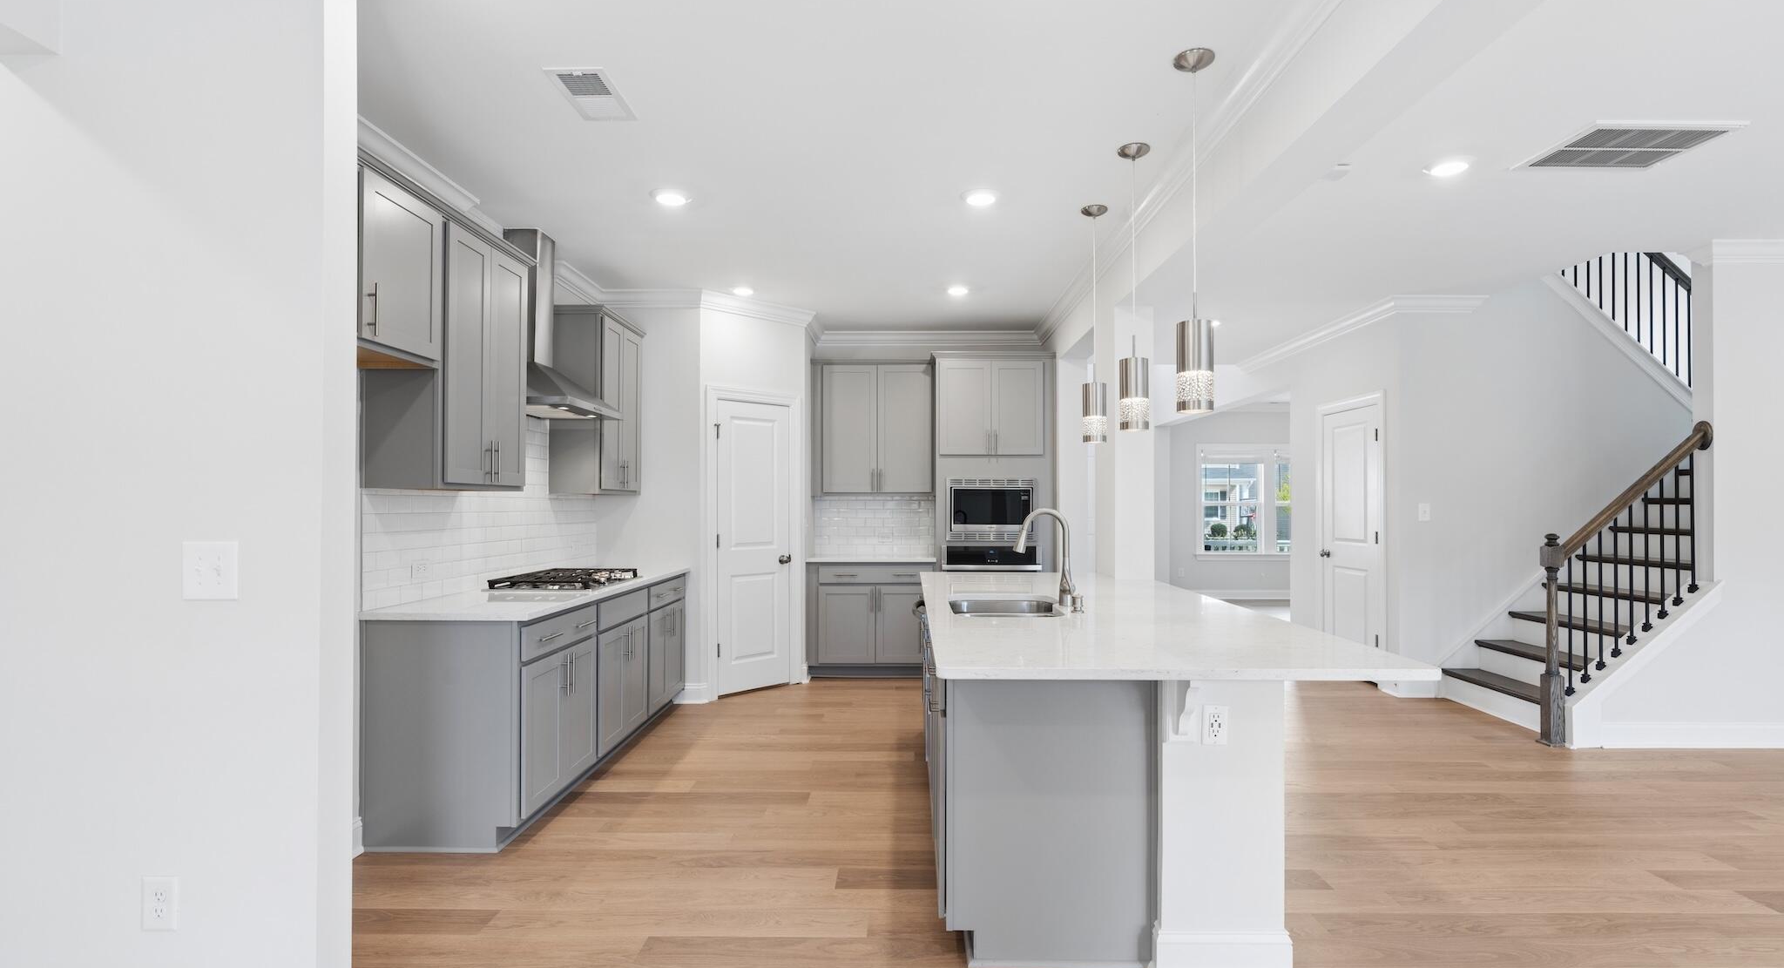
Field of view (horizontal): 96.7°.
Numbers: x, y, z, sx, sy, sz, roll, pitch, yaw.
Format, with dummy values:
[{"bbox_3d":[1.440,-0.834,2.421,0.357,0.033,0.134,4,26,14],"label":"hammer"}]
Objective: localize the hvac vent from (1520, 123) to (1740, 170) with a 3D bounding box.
[{"bbox_3d":[2.896,-1.331,3.137,0.570,0.028,0.415,0,-2,1],"label":"hvac vent"}]

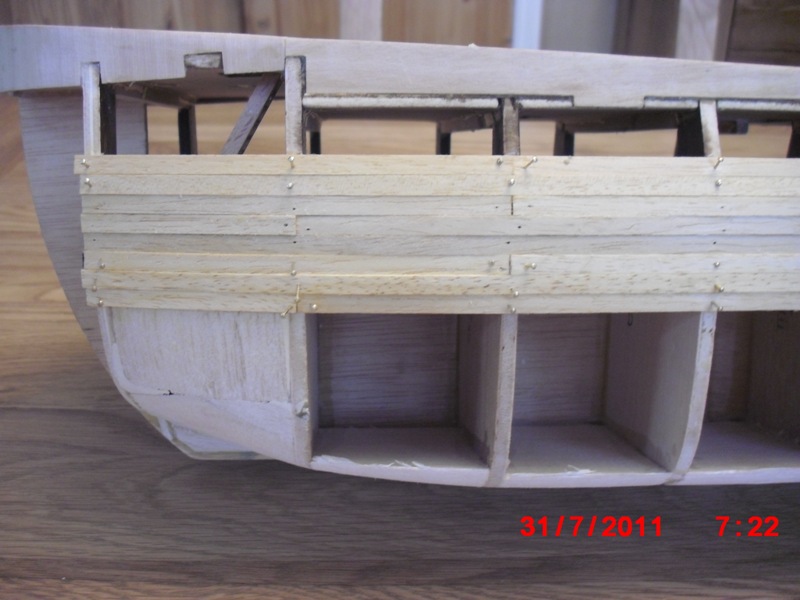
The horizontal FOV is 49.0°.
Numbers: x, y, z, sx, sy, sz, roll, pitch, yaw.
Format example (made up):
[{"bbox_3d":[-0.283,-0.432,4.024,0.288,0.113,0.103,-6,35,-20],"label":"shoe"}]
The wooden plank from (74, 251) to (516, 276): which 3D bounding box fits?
[{"bbox_3d":[-0.032,-0.011,0.266,0.131,0.006,0.003,1,3,5],"label":"wooden plank"}]

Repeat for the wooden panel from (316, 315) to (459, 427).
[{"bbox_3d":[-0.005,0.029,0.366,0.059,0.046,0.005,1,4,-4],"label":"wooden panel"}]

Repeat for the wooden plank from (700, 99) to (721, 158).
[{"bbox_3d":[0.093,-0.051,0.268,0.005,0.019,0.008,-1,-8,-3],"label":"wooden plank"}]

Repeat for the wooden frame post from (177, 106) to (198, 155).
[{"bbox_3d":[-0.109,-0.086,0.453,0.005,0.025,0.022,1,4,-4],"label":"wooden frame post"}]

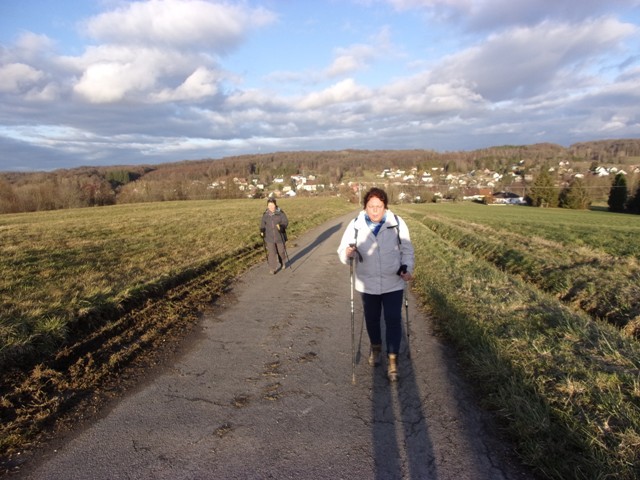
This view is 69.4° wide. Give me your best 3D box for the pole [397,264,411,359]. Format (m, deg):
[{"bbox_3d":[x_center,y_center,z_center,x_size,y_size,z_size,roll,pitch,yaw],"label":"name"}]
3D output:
[{"bbox_3d":[0.755,0.647,3.958,0.050,1.079,0.060,-4,34,7],"label":"pole"}]

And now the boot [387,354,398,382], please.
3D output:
[{"bbox_3d":[0.610,1.046,3.870,0.110,0.170,0.280,1,6,7],"label":"boot"}]

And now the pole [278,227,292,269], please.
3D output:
[{"bbox_3d":[-0.759,0.181,10.074,0.050,1.108,0.060,-11,27,7],"label":"pole"}]

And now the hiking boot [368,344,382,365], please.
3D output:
[{"bbox_3d":[0.512,1.012,4.197,0.110,0.170,0.280,2,6,18],"label":"hiking boot"}]

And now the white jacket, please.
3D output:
[{"bbox_3d":[0.450,0.092,3.710,0.600,0.660,0.420,1,6,6],"label":"white jacket"}]

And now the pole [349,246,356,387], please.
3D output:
[{"bbox_3d":[0.260,0.593,3.588,0.050,1.134,0.060,0,10,6],"label":"pole"}]

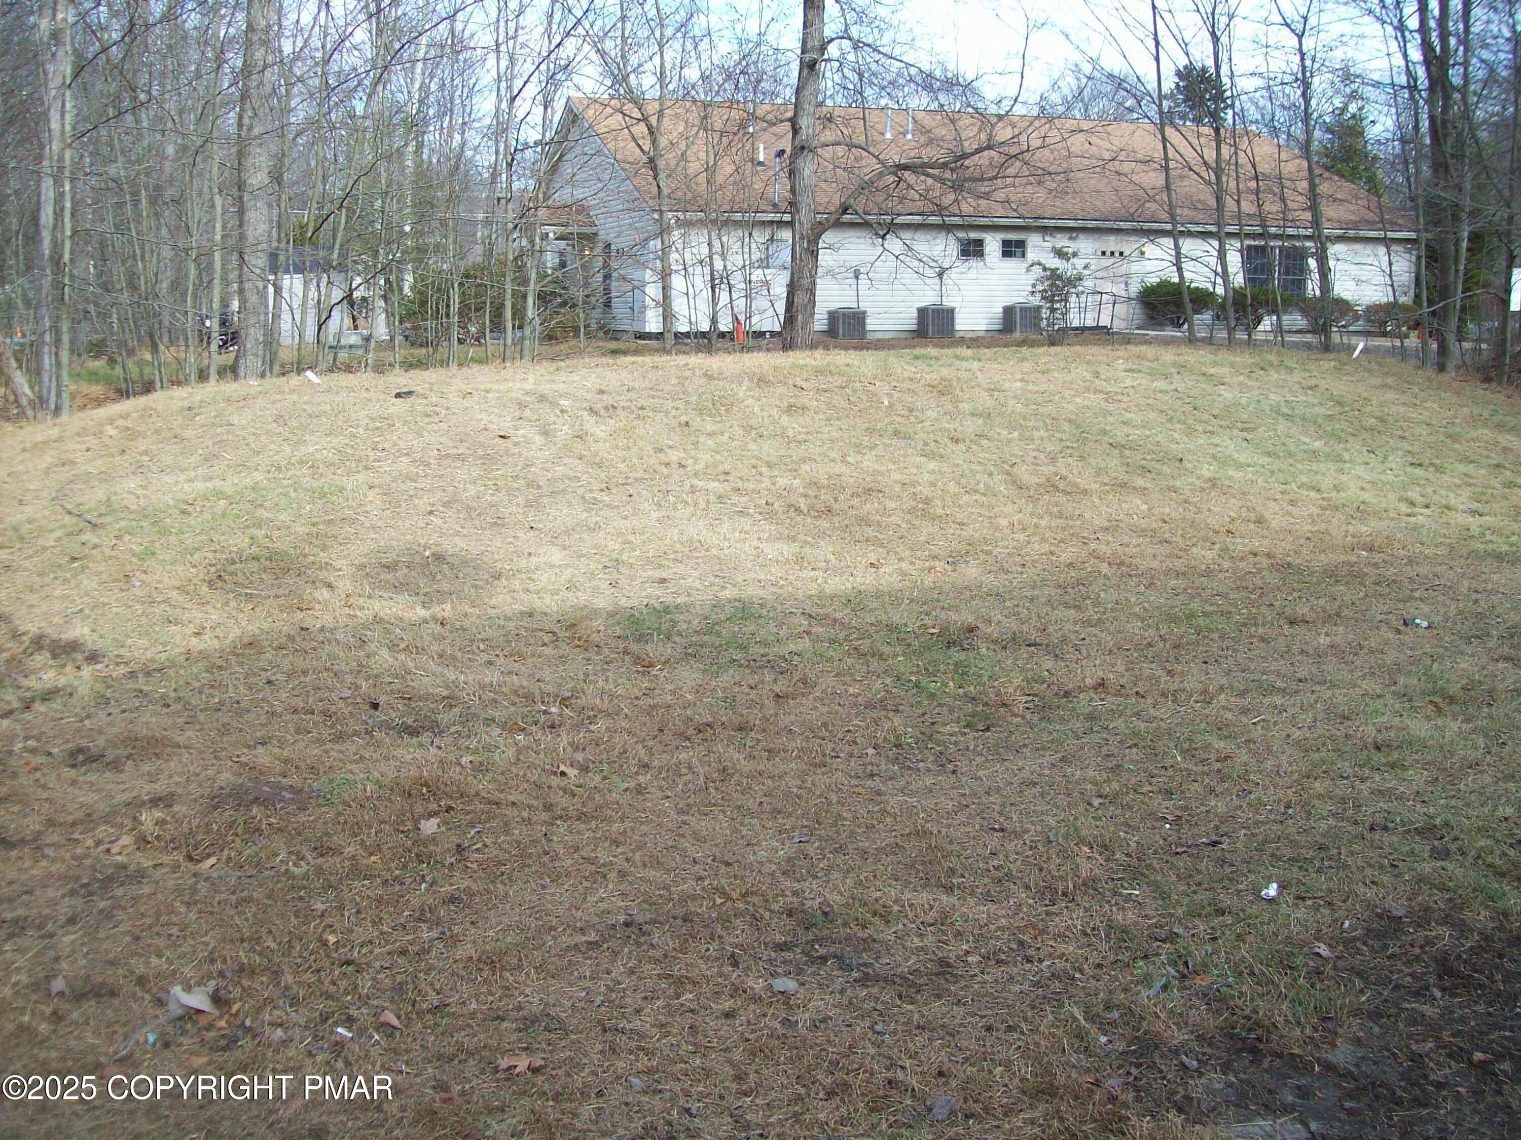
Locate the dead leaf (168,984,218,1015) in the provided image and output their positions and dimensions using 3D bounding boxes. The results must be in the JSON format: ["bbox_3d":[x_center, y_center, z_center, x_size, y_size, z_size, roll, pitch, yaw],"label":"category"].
[{"bbox_3d":[-1.195,0.908,3.334,0.100,0.035,0.080,-3,10,-20],"label":"dead leaf"}]

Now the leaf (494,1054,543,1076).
[{"bbox_3d":[-0.470,0.968,3.094,0.100,0.023,0.058,-1,10,-9],"label":"leaf"}]

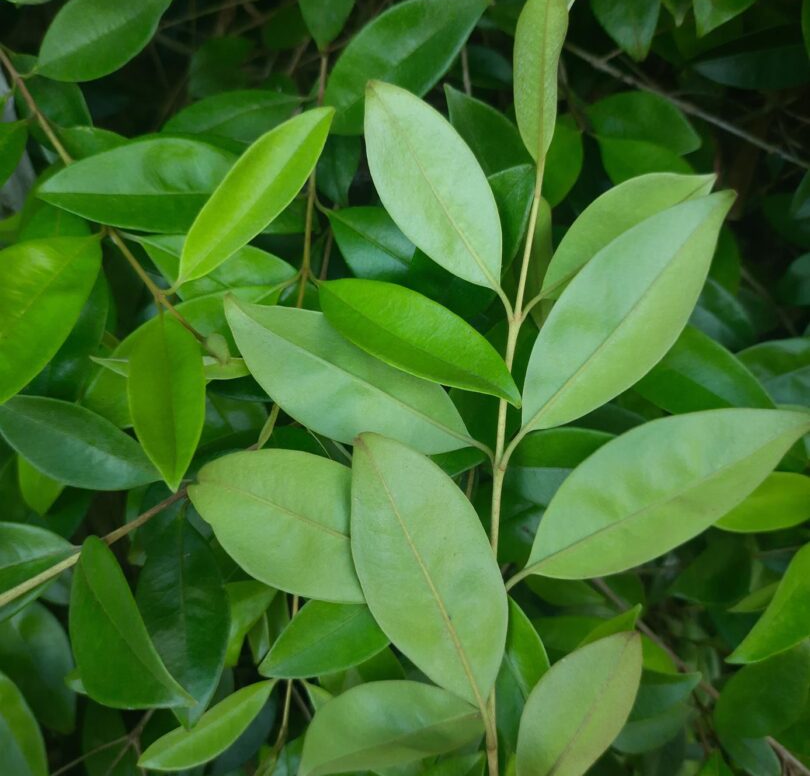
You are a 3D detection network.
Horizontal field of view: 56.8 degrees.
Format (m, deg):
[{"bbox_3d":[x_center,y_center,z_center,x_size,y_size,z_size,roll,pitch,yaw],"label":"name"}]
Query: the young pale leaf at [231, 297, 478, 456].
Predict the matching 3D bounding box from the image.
[{"bbox_3d":[-0.020,-0.003,0.270,0.104,0.039,0.013,31,-12,-2],"label":"young pale leaf"}]

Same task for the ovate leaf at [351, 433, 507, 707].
[{"bbox_3d":[0.008,0.063,0.260,0.045,0.107,0.012,-26,5,-4],"label":"ovate leaf"}]

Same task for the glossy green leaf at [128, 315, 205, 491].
[{"bbox_3d":[-0.096,0.005,0.300,0.030,0.072,0.010,-4,-8,-18],"label":"glossy green leaf"}]

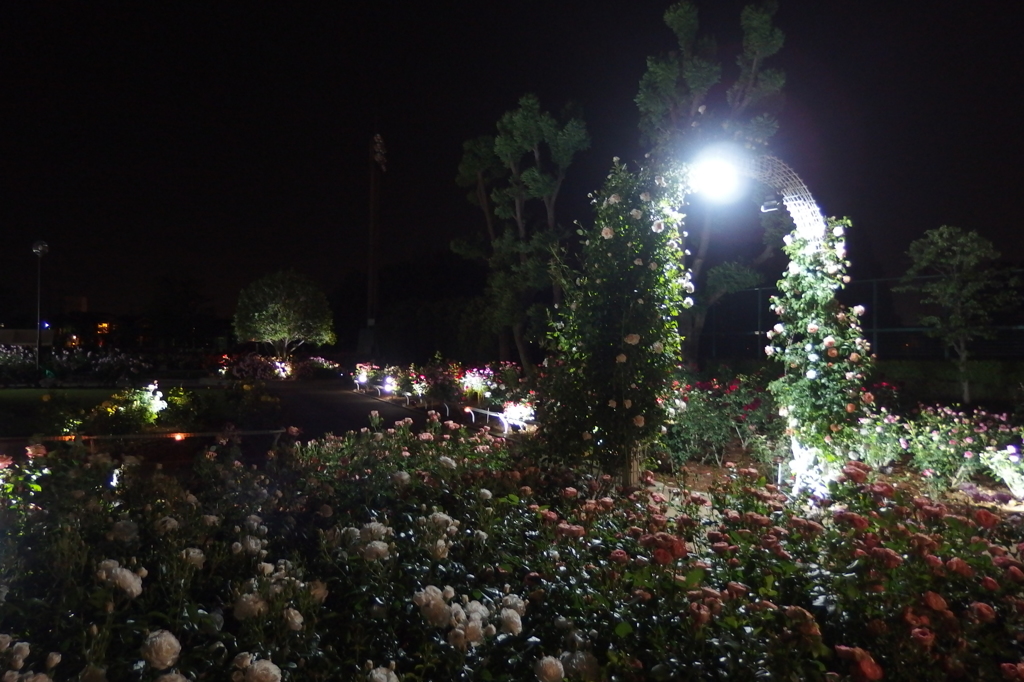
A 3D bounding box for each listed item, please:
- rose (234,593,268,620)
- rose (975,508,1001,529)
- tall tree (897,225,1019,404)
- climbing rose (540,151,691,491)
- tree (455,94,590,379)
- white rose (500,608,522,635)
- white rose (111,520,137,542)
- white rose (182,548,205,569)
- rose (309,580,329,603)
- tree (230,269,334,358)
[{"bbox_3d":[-0.743,0.754,2.100,0.102,0.074,0.097,1,0,-19],"label":"rose"},{"bbox_3d":[1.929,0.720,3.000,0.105,0.075,0.100,1,0,33],"label":"rose"},{"bbox_3d":[10.135,-0.602,16.800,2.795,4.045,2.800,0,-1,0],"label":"tall tree"},{"bbox_3d":[1.008,-0.180,7.200,1.379,3.155,1.150,1,0,0],"label":"climbing rose"},{"bbox_3d":[0.284,-2.692,20.000,3.679,7.954,3.700,0,-1,0],"label":"tree"},{"bbox_3d":[-0.001,0.778,2.050,0.061,0.067,0.058,1,0,0],"label":"white rose"},{"bbox_3d":[-1.351,0.665,2.580,0.092,0.077,0.088,1,-1,-28],"label":"white rose"},{"bbox_3d":[-1.120,0.765,2.600,0.077,0.065,0.073,1,0,-23],"label":"white rose"},{"bbox_3d":[-0.510,0.661,1.950,0.052,0.058,0.056,0,-1,-15],"label":"rose"},{"bbox_3d":[-8.597,-0.682,28.000,3.901,4.053,4.000,0,-1,0],"label":"tree"}]

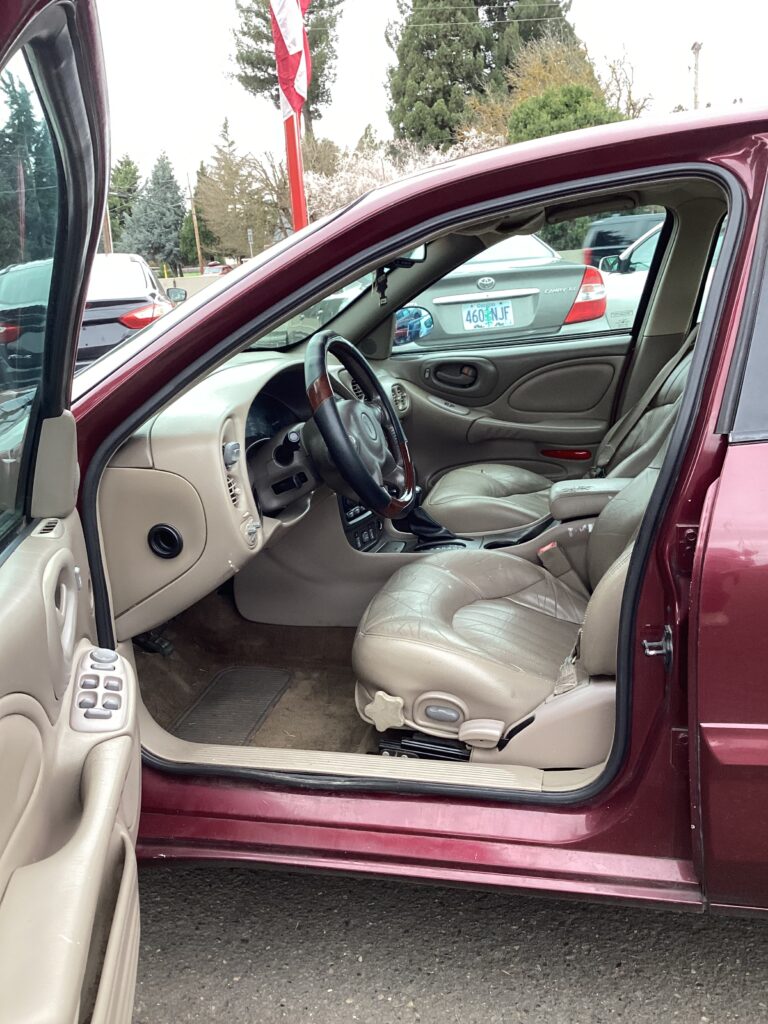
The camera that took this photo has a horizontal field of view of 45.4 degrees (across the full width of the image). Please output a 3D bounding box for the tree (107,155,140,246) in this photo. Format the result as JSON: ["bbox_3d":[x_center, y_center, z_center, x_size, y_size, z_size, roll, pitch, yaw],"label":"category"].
[{"bbox_3d":[-18.537,-21.055,66.392,4.000,9.059,4.000,-8,16,-13],"label":"tree"}]

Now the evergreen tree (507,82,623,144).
[{"bbox_3d":[6.185,-11.398,31.483,4.600,6.157,4.600,-1,16,11],"label":"evergreen tree"}]

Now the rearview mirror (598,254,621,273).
[{"bbox_3d":[1.778,-1.951,7.200,0.200,0.150,0.130,-6,16,-5],"label":"rearview mirror"}]

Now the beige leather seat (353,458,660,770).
[{"bbox_3d":[0.402,-0.004,1.750,0.880,0.880,0.540,1,17,17],"label":"beige leather seat"}]

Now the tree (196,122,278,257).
[{"bbox_3d":[-8.940,-18.995,56.309,5.200,9.265,5.200,-6,16,-7],"label":"tree"}]

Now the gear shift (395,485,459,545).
[{"bbox_3d":[0.103,0.005,2.252,0.160,0.160,0.100,1,17,17],"label":"gear shift"}]

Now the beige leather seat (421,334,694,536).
[{"bbox_3d":[0.589,-0.209,2.436,0.900,0.880,0.540,1,17,17],"label":"beige leather seat"}]

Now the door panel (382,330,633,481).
[{"bbox_3d":[0.338,-0.262,2.905,0.900,0.570,0.140,1,17,17],"label":"door panel"}]

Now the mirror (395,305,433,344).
[{"bbox_3d":[0.105,-0.638,3.130,0.120,0.150,0.210,9,20,38],"label":"mirror"}]

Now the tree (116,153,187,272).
[{"bbox_3d":[-14.844,-19.224,60.362,4.600,8.327,4.600,-8,16,-11],"label":"tree"}]

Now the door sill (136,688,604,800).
[{"bbox_3d":[-0.034,0.416,1.635,0.860,0.100,0.140,1,17,17],"label":"door sill"}]

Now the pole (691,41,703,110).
[{"bbox_3d":[16.852,-19.738,49.787,0.550,10.561,0.450,1,17,18],"label":"pole"}]

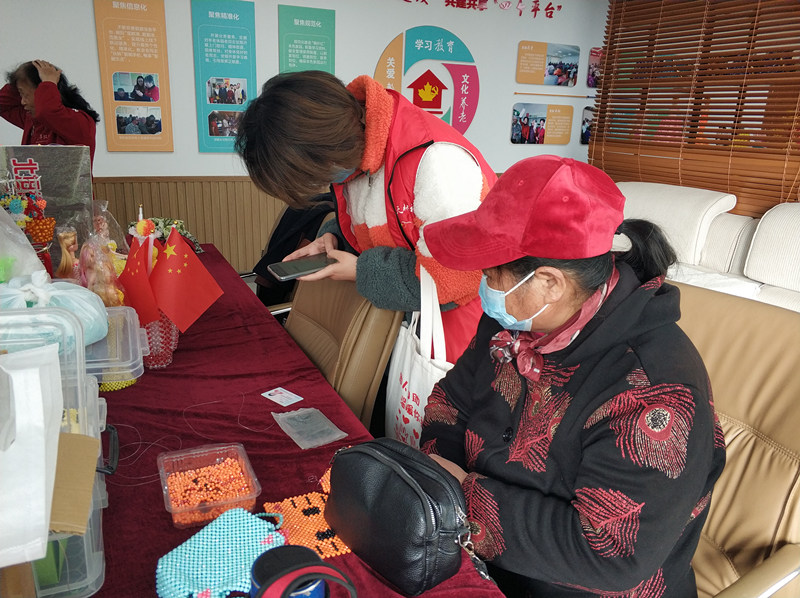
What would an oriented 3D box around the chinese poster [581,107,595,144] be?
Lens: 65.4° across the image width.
[{"bbox_3d":[2.180,-1.783,6.451,0.717,0.374,0.020,-5,16,-22],"label":"chinese poster"}]

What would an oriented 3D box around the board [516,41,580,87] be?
[{"bbox_3d":[1.432,-2.255,5.993,0.722,0.377,0.020,-5,16,-22],"label":"board"}]

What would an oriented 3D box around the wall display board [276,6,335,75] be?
[{"bbox_3d":[-0.759,-1.794,5.175,0.470,1.149,0.020,-5,16,-22],"label":"wall display board"}]

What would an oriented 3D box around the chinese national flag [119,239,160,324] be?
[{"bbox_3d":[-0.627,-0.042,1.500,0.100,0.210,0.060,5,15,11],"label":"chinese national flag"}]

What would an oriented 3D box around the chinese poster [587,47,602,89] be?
[{"bbox_3d":[2.192,-2.319,6.304,0.722,0.374,0.020,-5,16,-22],"label":"chinese poster"}]

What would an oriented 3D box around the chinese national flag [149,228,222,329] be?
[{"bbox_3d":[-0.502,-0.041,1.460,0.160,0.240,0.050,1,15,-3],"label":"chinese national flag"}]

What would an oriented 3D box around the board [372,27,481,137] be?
[{"bbox_3d":[0.264,-1.877,5.595,1.054,1.054,0.020,-5,16,-22],"label":"board"}]

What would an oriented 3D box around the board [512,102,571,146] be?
[{"bbox_3d":[1.414,-1.716,6.139,0.717,0.379,0.020,-5,16,-22],"label":"board"}]

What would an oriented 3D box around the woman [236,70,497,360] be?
[{"bbox_3d":[-0.043,0.225,1.486,0.630,1.435,0.500,-5,16,-22],"label":"woman"}]

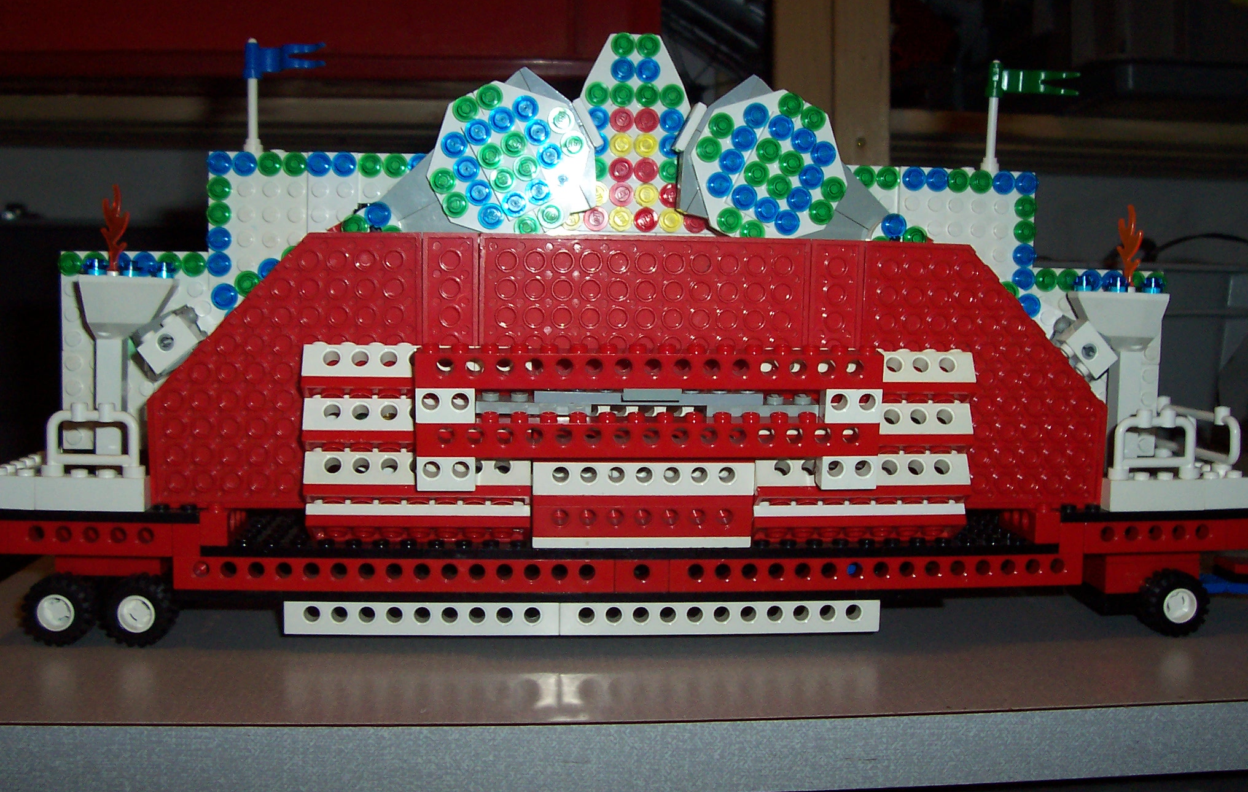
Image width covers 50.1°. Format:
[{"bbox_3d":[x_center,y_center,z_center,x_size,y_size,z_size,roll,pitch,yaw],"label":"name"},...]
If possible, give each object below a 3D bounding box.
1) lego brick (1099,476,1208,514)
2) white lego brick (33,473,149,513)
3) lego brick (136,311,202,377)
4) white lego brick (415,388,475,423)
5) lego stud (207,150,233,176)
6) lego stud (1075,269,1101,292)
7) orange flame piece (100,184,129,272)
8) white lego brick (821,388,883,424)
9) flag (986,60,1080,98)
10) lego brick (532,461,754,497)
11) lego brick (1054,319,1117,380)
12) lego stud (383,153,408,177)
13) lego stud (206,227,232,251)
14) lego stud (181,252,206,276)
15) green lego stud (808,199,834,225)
[{"bbox_3d":[0.162,0.031,0.409,0.032,0.010,0.008,0,4,-5],"label":"lego brick"},{"bbox_3d":[-0.152,0.027,0.382,0.032,0.010,0.008,0,4,-5],"label":"white lego brick"},{"bbox_3d":[-0.135,-0.016,0.397,0.016,0.011,0.008,-40,6,-1],"label":"lego brick"},{"bbox_3d":[-0.048,0.001,0.363,0.016,0.010,0.008,0,14,-5],"label":"white lego brick"},{"bbox_3d":[-0.127,-0.073,0.420,0.008,0.008,0.005,0,6,-5],"label":"lego stud"},{"bbox_3d":[0.152,-0.038,0.439,0.008,0.005,0.008,0,4,-5],"label":"lego stud"},{"bbox_3d":[-0.154,-0.050,0.403,0.009,0.028,0.004,1,4,-5],"label":"orange flame piece"},{"bbox_3d":[0.063,0.001,0.373,0.016,0.010,0.008,0,14,-5],"label":"white lego brick"},{"bbox_3d":[0.138,-0.107,0.449,0.032,0.012,0.006,0,4,-5],"label":"flag"},{"bbox_3d":[0.006,0.023,0.387,0.064,0.011,0.008,0,6,-5],"label":"lego brick"},{"bbox_3d":[0.146,-0.014,0.423,0.011,0.016,0.008,-41,8,-1],"label":"lego brick"},{"bbox_3d":[-0.073,-0.074,0.428,0.008,0.008,0.005,0,4,-5],"label":"lego stud"},{"bbox_3d":[-0.128,-0.050,0.423,0.008,0.008,0.005,1,4,-5],"label":"lego stud"},{"bbox_3d":[-0.137,-0.042,0.424,0.008,0.008,0.005,0,4,-5],"label":"lego stud"},{"bbox_3d":[0.061,-0.057,0.412,0.008,0.008,0.005,0,6,-6],"label":"green lego stud"}]

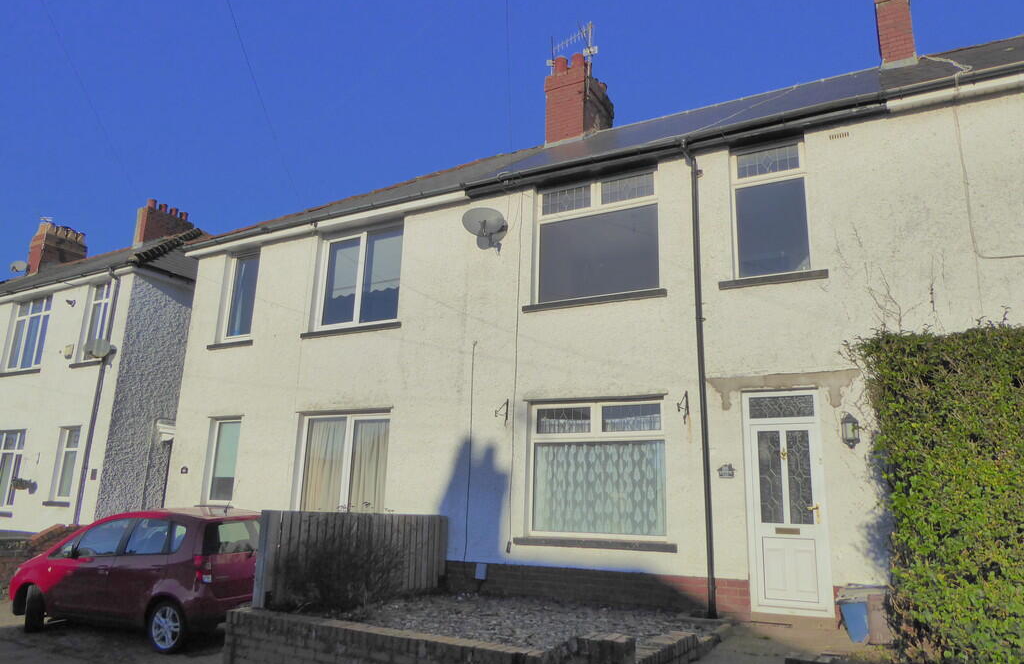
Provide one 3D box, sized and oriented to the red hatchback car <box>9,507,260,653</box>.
[{"bbox_3d":[-4.715,3.176,9.838,3.880,1.540,1.720,-5,-15,26],"label":"red hatchback car"}]

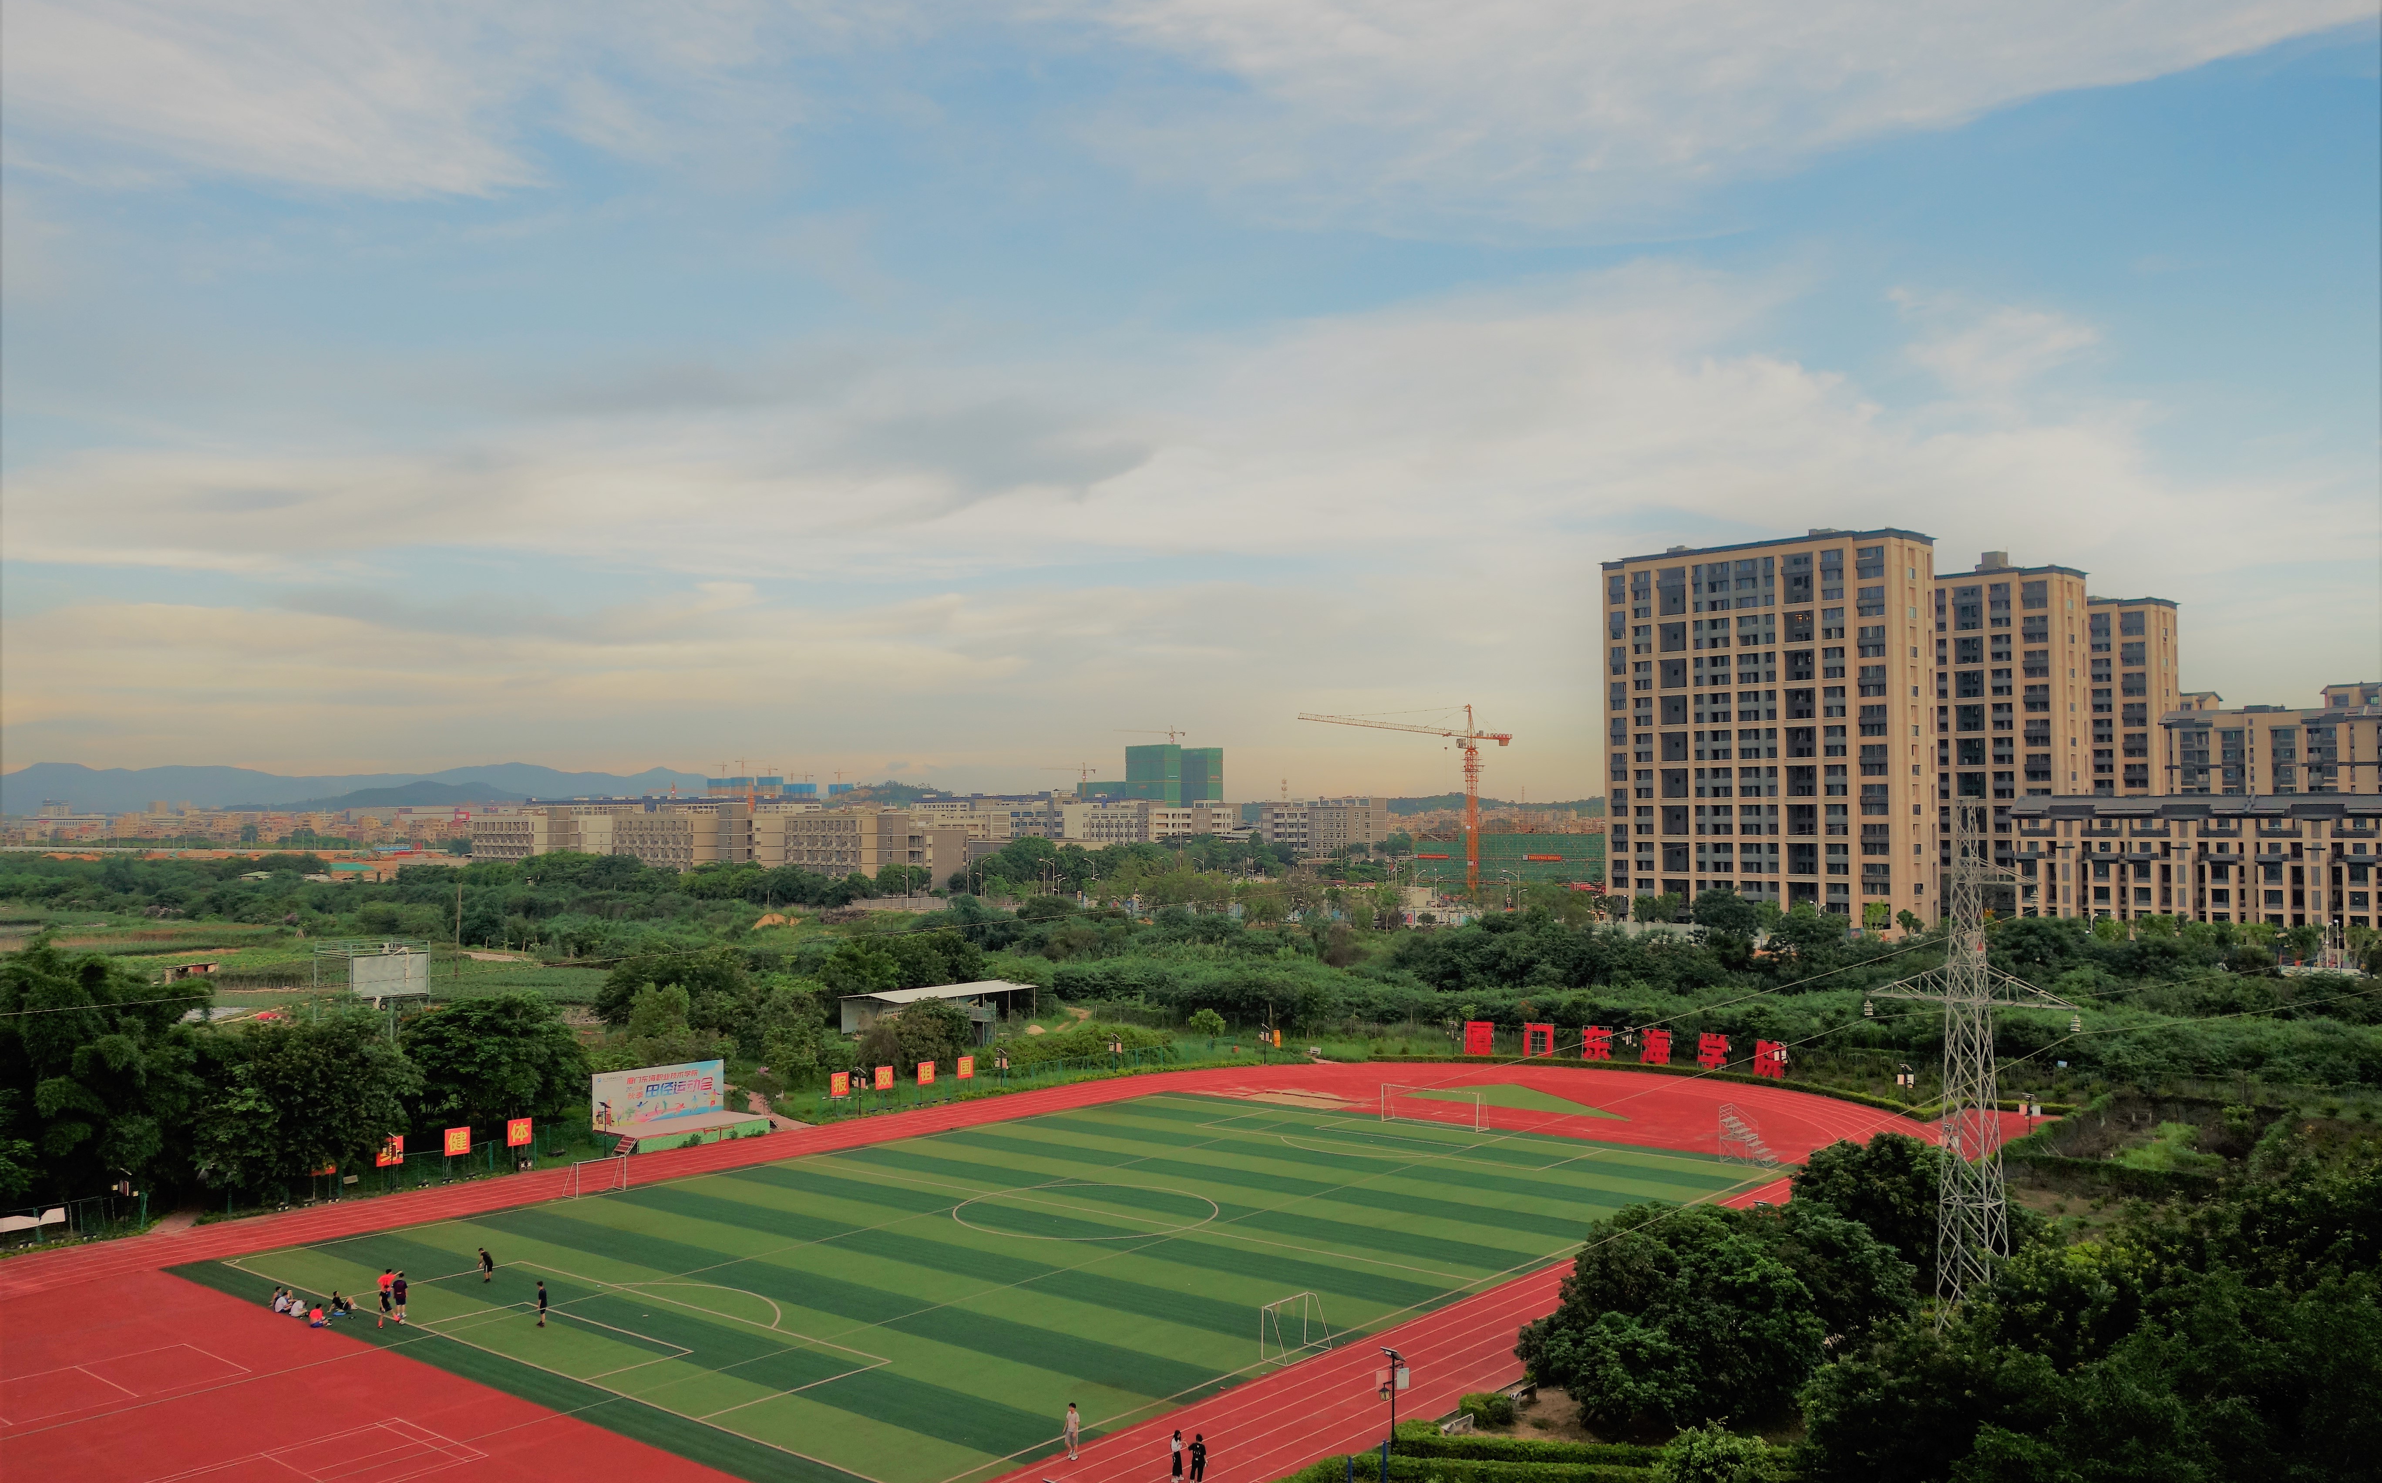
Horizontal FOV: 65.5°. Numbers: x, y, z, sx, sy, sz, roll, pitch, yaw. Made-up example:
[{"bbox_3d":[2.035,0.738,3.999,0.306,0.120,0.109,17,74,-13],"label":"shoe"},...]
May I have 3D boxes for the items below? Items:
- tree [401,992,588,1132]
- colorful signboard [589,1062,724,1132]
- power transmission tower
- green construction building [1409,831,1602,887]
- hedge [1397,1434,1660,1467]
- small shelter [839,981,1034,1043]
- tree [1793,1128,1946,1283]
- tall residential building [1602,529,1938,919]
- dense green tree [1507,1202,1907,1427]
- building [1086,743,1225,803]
[{"bbox_3d":[-42.416,20.706,113.228,11.500,10.000,10.500,1,-3,-22],"label":"tree"},{"bbox_3d":[-35.331,23.517,123.544,0.300,3.550,10.200,-2,-3,40],"label":"colorful signboard"},{"bbox_3d":[27.332,12.616,64.984,2.200,21.200,7.300,2,-3,-37],"label":"power transmission tower"},{"bbox_3d":[85.969,31.039,472.349,19.000,15.300,66.000,2,-3,-38],"label":"green construction building"},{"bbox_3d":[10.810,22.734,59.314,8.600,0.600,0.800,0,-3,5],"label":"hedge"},{"bbox_3d":[-25.208,27.006,189.096,9.200,4.200,20.500,-2,-3,38],"label":"small shelter"},{"bbox_3d":[29.149,20.263,79.164,7.400,7.200,7.200,-1,-3,20],"label":"tree"},{"bbox_3d":[93.145,0.166,303.366,16.000,61.500,50.600,2,-4,-42],"label":"tall residential building"},{"bbox_3d":[18.310,19.690,65.664,12.900,7.200,11.000,-1,-3,16],"label":"dense green tree"},{"bbox_3d":[-25.159,41.767,1331.803,45.000,79.000,98.000,2,-3,-37],"label":"building"}]

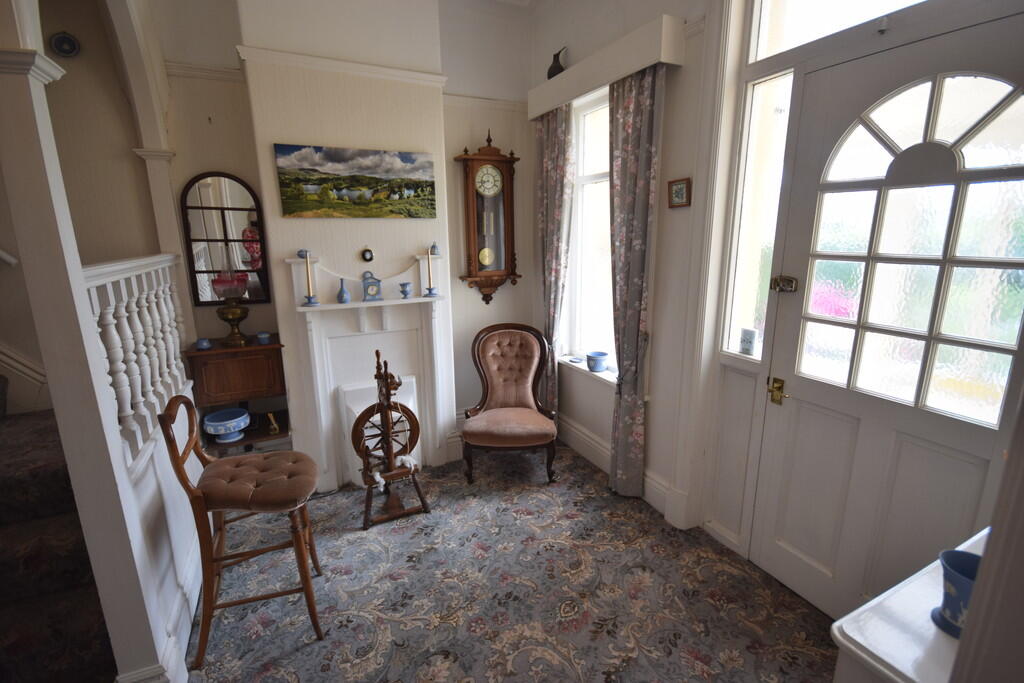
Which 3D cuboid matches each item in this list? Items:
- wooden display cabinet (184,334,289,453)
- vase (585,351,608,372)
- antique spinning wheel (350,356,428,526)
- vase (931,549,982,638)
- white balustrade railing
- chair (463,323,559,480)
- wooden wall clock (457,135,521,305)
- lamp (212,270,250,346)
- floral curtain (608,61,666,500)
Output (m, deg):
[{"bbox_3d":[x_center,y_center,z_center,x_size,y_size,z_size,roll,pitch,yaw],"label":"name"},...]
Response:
[{"bbox_3d":[-1.521,0.463,2.674,0.450,0.940,0.370,-7,14,-25],"label":"wooden display cabinet"},{"bbox_3d":[0.570,0.131,3.026,0.142,0.113,0.142,-1,13,0],"label":"vase"},{"bbox_3d":[-0.701,0.498,2.517,0.370,0.920,0.360,-7,14,-25],"label":"antique spinning wheel"},{"bbox_3d":[0.806,0.456,0.808,0.088,0.130,0.088,-7,14,-25],"label":"vase"},{"bbox_3d":[-1.439,-0.012,1.790,0.090,0.610,1.180,-7,14,-25],"label":"white balustrade railing"},{"bbox_3d":[-0.021,0.374,3.064,0.560,0.900,0.710,-1,13,-1],"label":"chair"},{"bbox_3d":[-0.167,-0.835,3.153,0.450,1.160,0.190,-7,14,-25],"label":"wooden wall clock"},{"bbox_3d":[-1.539,-0.191,2.508,0.170,0.410,0.170,-7,14,-25],"label":"lamp"},{"bbox_3d":[0.646,-0.226,2.518,0.110,2.270,0.380,-7,14,-25],"label":"floral curtain"}]

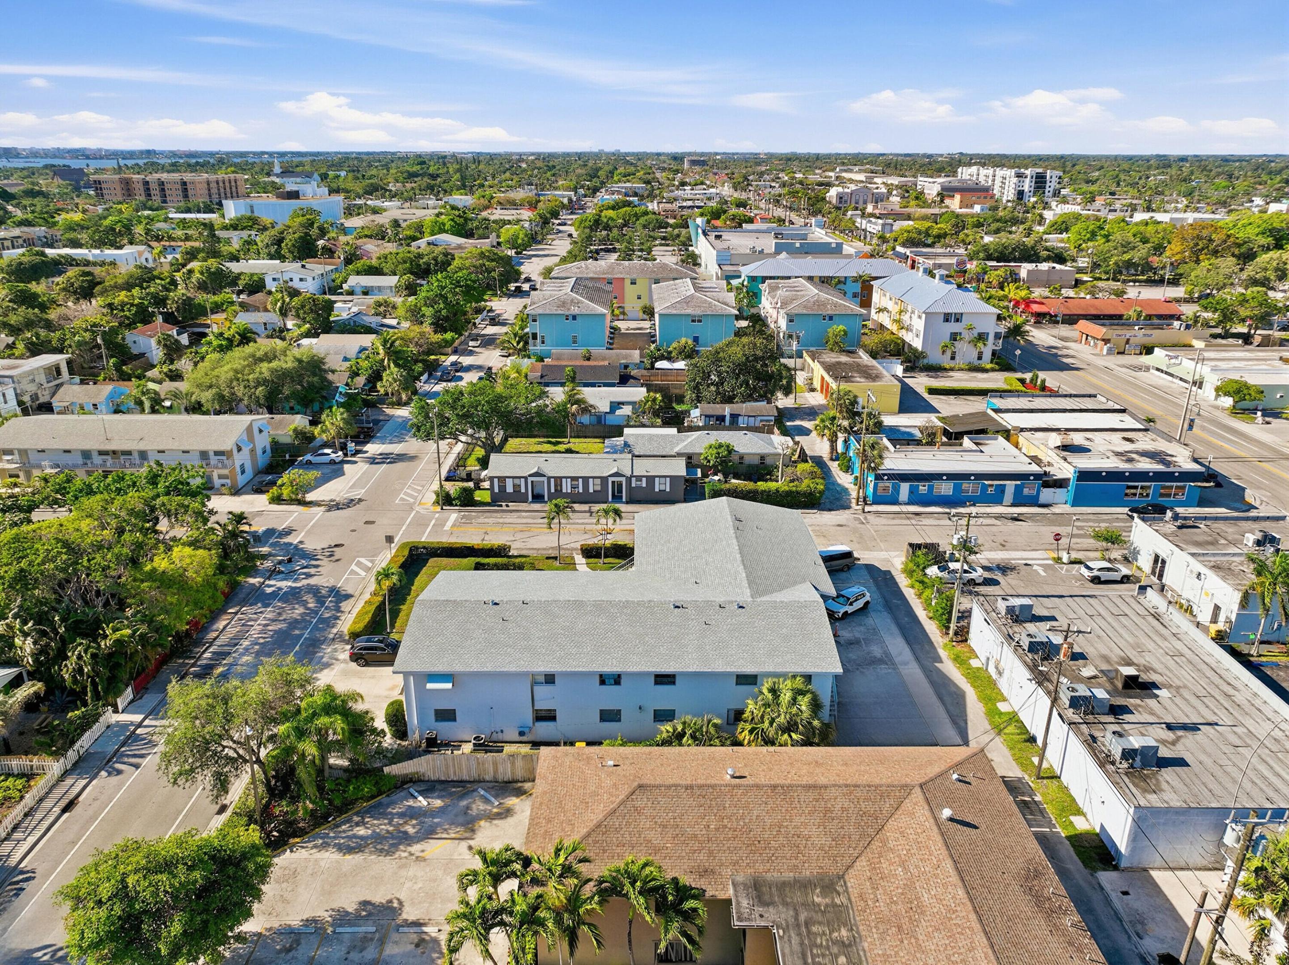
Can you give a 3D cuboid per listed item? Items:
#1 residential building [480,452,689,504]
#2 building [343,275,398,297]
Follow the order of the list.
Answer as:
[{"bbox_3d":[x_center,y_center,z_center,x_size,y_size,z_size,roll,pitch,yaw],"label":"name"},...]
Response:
[{"bbox_3d":[-5.943,-1.006,95.423,20.400,4.300,7.200,0,20,0],"label":"residential building"},{"bbox_3d":[-68.201,-49.835,224.836,11.700,4.400,9.000,0,20,0],"label":"building"}]

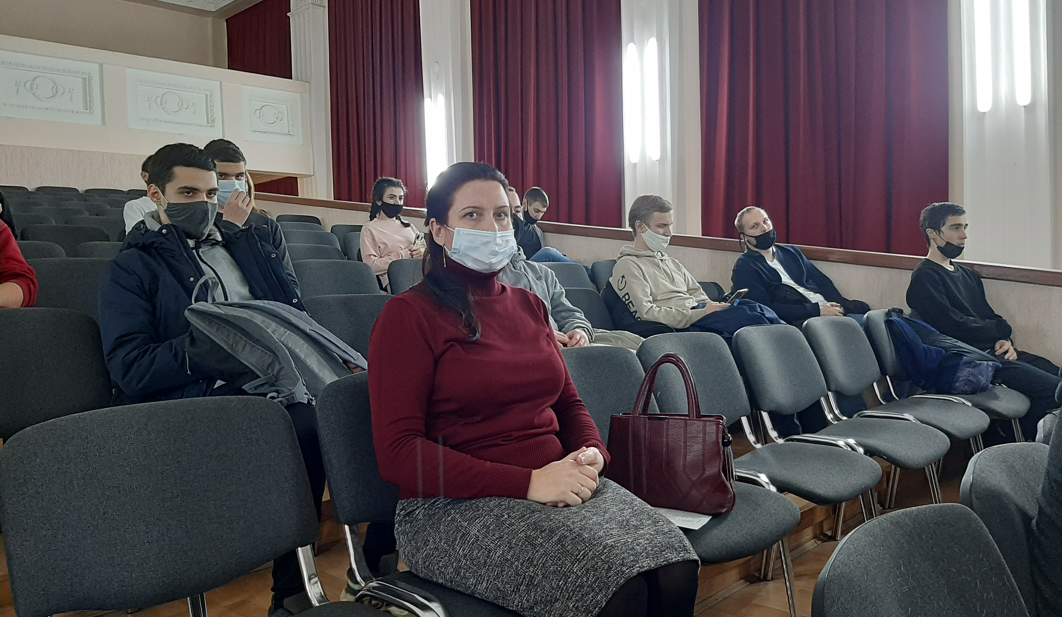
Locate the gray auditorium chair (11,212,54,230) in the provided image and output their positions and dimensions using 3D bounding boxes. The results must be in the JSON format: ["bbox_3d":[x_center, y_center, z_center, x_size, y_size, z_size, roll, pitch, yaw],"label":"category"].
[{"bbox_3d":[-3.284,-0.225,5.407,0.561,0.820,0.535,1,3,44],"label":"gray auditorium chair"}]

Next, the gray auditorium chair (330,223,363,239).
[{"bbox_3d":[-1.393,-0.339,7.199,0.580,0.820,0.540,1,4,44],"label":"gray auditorium chair"}]

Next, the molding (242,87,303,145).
[{"bbox_3d":[-3.836,-2.865,12.366,0.060,0.787,0.948,1,4,44],"label":"molding"}]

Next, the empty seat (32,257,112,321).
[{"bbox_3d":[-1.492,0.229,3.007,0.600,0.820,0.530,0,3,44],"label":"empty seat"}]

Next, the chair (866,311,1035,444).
[{"bbox_3d":[1.780,0.406,3.565,0.600,0.820,0.530,0,3,44],"label":"chair"}]

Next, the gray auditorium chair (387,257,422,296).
[{"bbox_3d":[-0.379,0.151,4.171,0.561,0.820,0.535,1,3,44],"label":"gray auditorium chair"}]

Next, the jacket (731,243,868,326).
[{"bbox_3d":[1.477,-0.124,4.617,0.560,0.520,0.630,0,3,44],"label":"jacket"}]

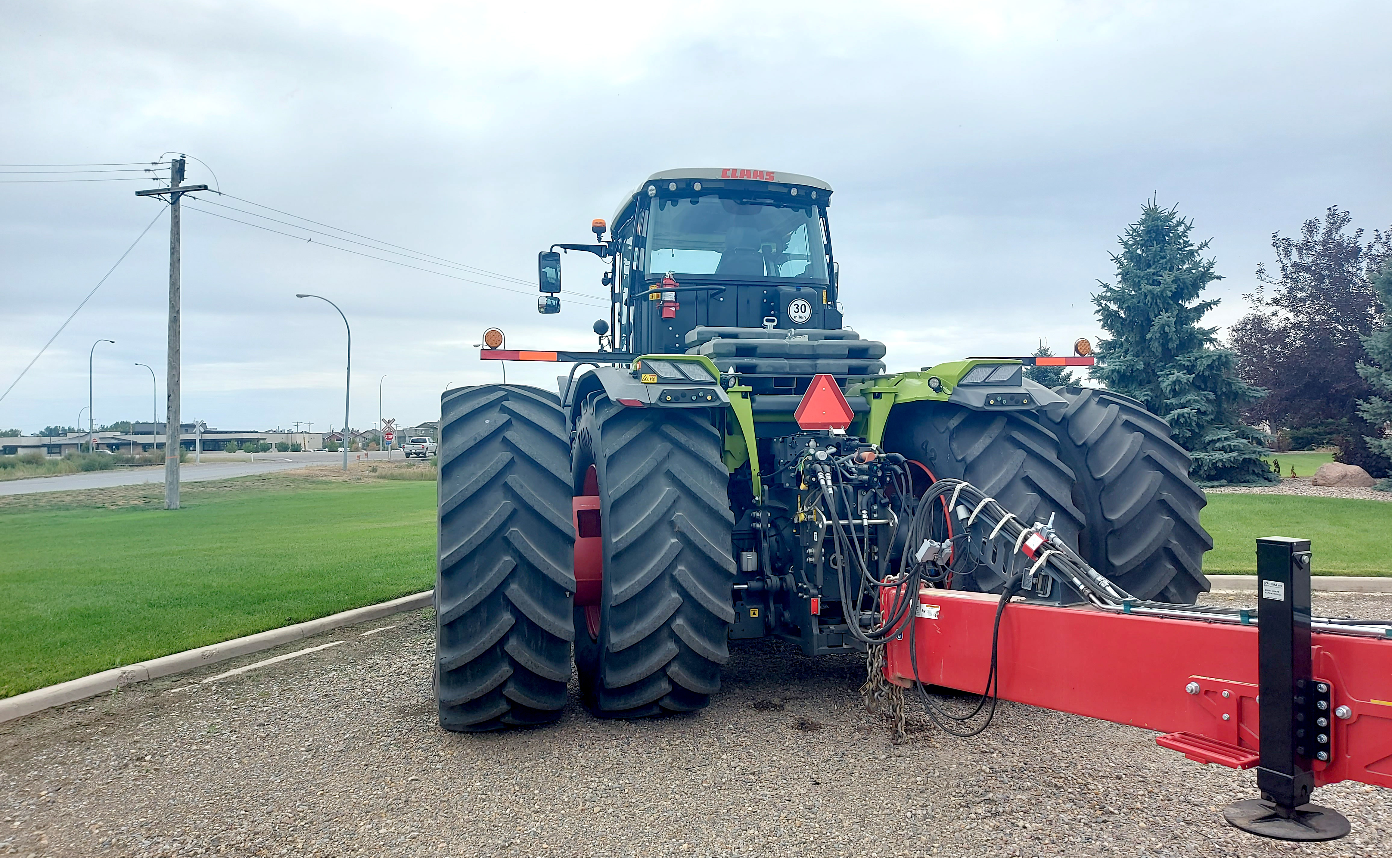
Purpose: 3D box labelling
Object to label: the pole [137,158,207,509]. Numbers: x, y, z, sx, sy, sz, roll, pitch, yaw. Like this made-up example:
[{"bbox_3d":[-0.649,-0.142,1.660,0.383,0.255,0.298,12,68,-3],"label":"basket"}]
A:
[{"bbox_3d":[-13.247,-2.419,24.452,2.150,8.880,0.450,0,-1,15],"label":"pole"}]

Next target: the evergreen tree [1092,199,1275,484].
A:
[{"bbox_3d":[15.441,-2.938,32.055,6.600,9.370,6.600,0,-1,26],"label":"evergreen tree"}]

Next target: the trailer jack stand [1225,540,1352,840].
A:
[{"bbox_3d":[2.662,1.133,4.364,0.490,1.266,0.490,0,-1,-31],"label":"trailer jack stand"}]

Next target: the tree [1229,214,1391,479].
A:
[{"bbox_3d":[23.213,-3.285,36.059,6.400,10.020,6.400,-1,-1,33],"label":"tree"}]

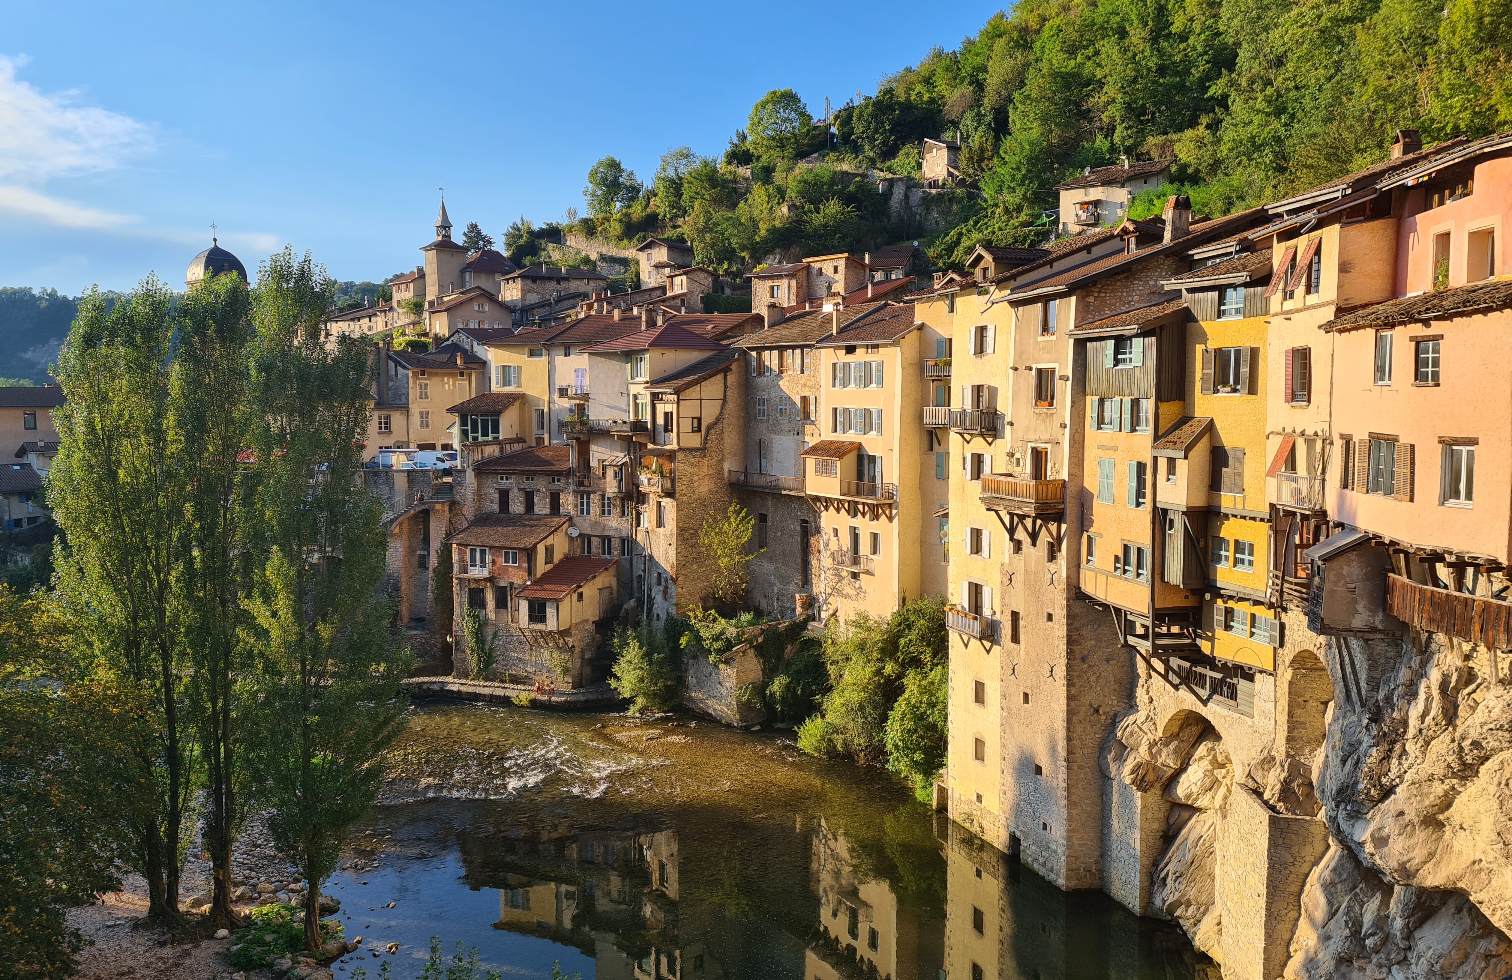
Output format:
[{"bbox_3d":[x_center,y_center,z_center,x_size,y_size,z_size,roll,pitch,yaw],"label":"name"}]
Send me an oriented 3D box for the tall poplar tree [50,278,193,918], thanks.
[{"bbox_3d":[-23.788,4.277,42.609,5.122,24.186,4.925,0,5,0],"label":"tall poplar tree"}]

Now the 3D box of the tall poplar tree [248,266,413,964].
[{"bbox_3d":[-14.482,3.893,38.186,5.497,23.675,5.497,0,4,0],"label":"tall poplar tree"}]

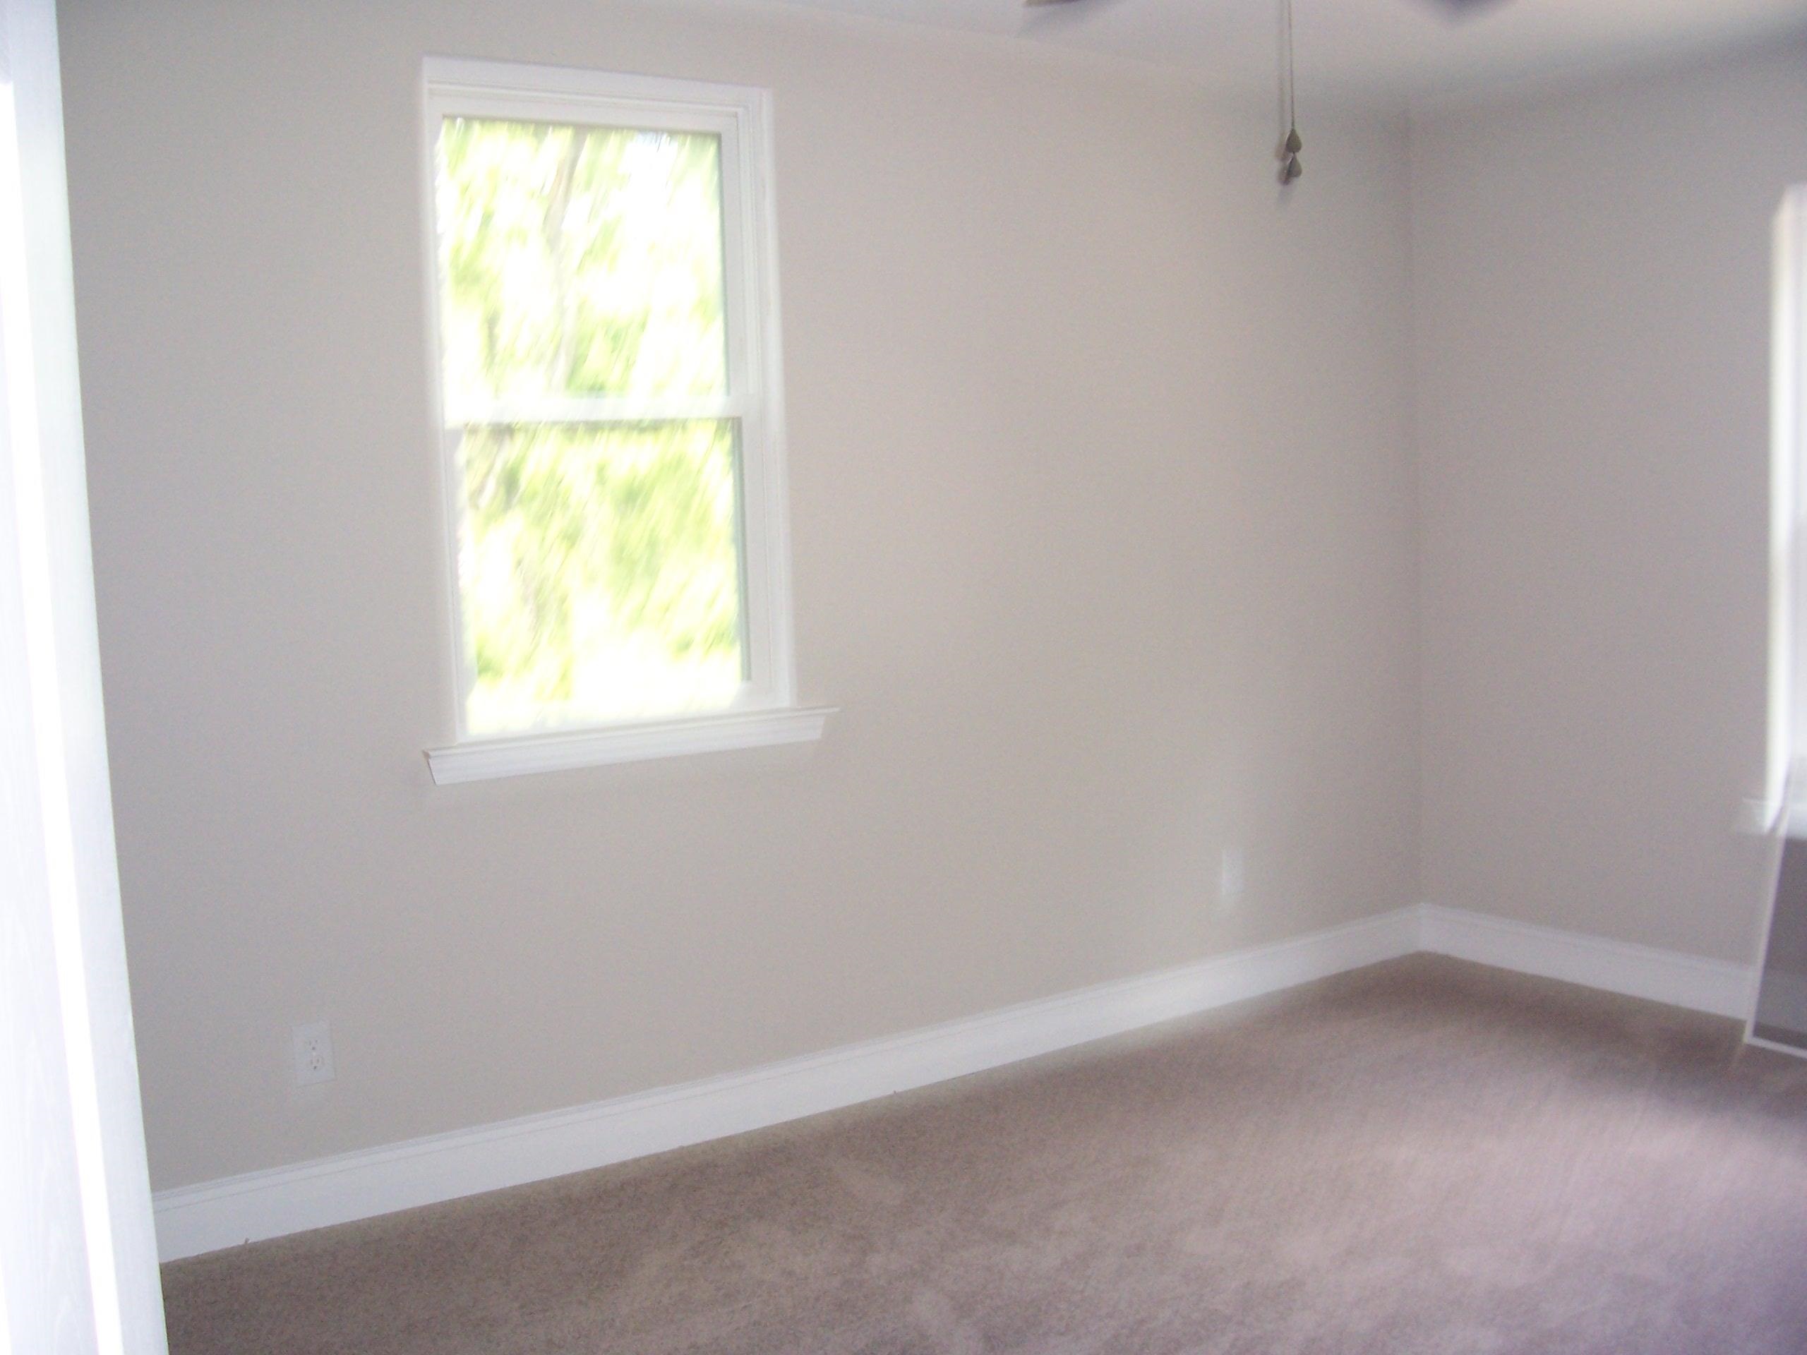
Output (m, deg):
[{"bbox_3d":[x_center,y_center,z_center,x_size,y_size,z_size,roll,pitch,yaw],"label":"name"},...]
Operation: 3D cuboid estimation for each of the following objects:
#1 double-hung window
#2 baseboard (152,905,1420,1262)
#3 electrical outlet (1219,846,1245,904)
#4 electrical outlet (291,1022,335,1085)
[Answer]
[{"bbox_3d":[-0.571,-0.511,3.569,0.914,1.369,0.100,-6,6,-33],"label":"double-hung window"},{"bbox_3d":[0.041,0.862,4.078,3.415,0.133,0.020,-6,6,-33],"label":"baseboard"},{"bbox_3d":[0.855,0.505,4.602,0.073,0.117,0.010,-6,6,-33],"label":"electrical outlet"},{"bbox_3d":[-1.099,0.705,3.314,0.073,0.117,0.010,-6,6,-33],"label":"electrical outlet"}]

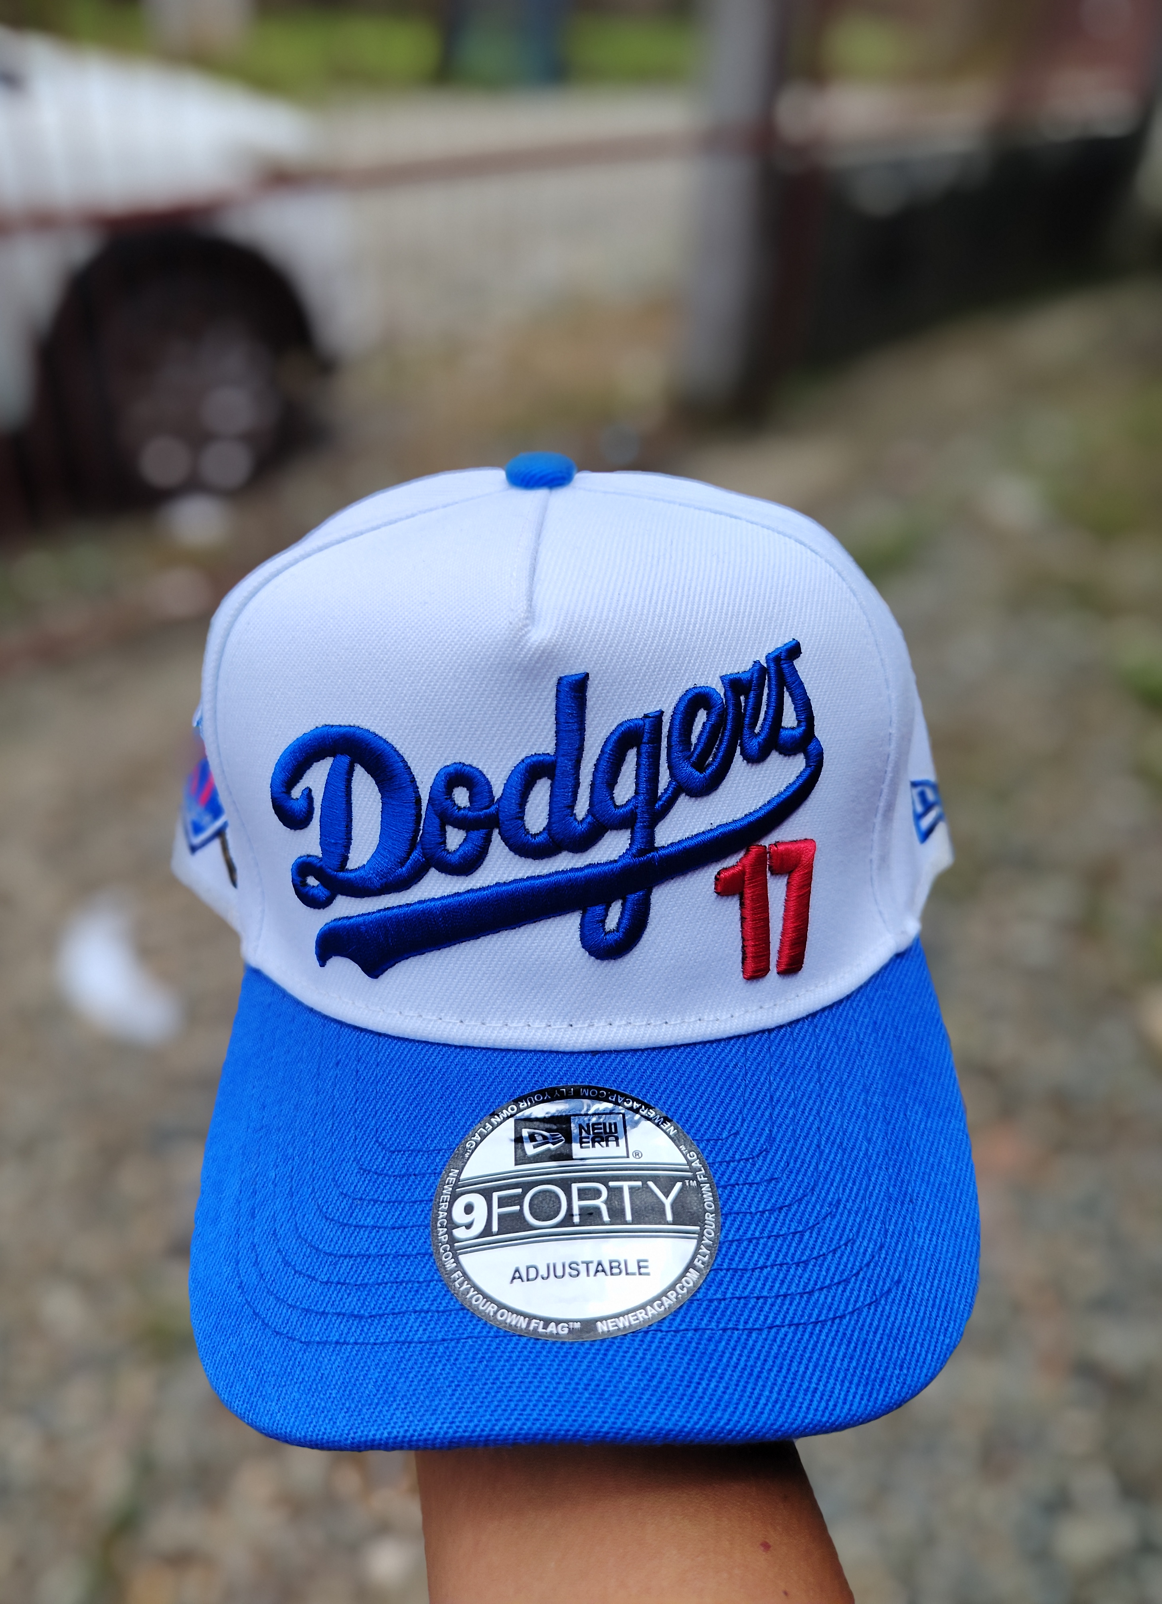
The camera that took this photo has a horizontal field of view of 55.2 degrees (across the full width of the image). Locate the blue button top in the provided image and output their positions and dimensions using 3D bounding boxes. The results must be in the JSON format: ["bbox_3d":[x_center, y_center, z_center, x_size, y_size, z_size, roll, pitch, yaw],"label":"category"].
[{"bbox_3d":[-0.009,-0.078,0.262,0.016,0.007,0.016,-4,28,-2],"label":"blue button top"}]

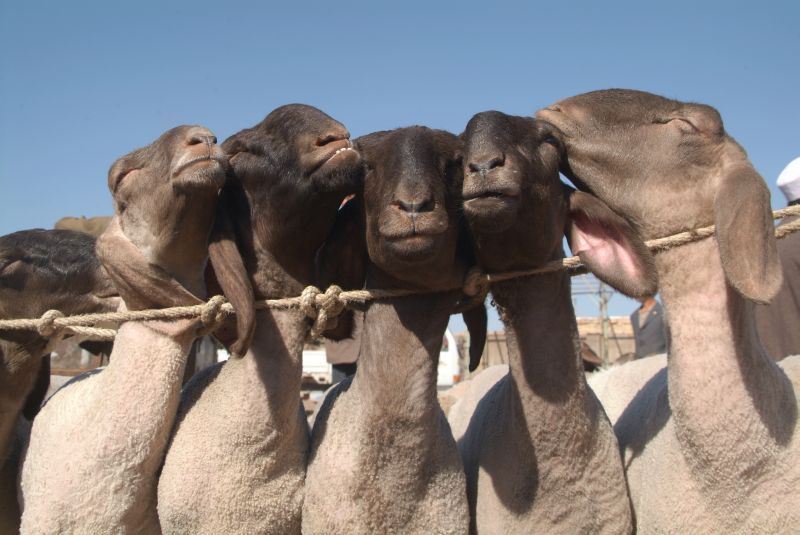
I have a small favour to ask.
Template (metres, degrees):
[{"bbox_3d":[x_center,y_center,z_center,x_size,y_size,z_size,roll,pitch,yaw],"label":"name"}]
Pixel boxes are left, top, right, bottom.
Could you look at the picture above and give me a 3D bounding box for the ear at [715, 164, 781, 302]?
[{"bbox_3d":[0.465,-0.048,1.160,0.072,0.185,0.042,-7,-5,3],"label":"ear"}]

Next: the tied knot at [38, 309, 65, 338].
[{"bbox_3d":[-0.498,0.080,1.240,0.035,0.042,0.034,1,-7,-6],"label":"tied knot"}]

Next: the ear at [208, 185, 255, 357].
[{"bbox_3d":[-0.237,0.004,1.220,0.055,0.235,0.045,-12,-11,24],"label":"ear"}]

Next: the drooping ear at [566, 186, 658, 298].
[{"bbox_3d":[0.293,-0.035,1.200,0.080,0.185,0.050,-43,-15,15],"label":"drooping ear"}]

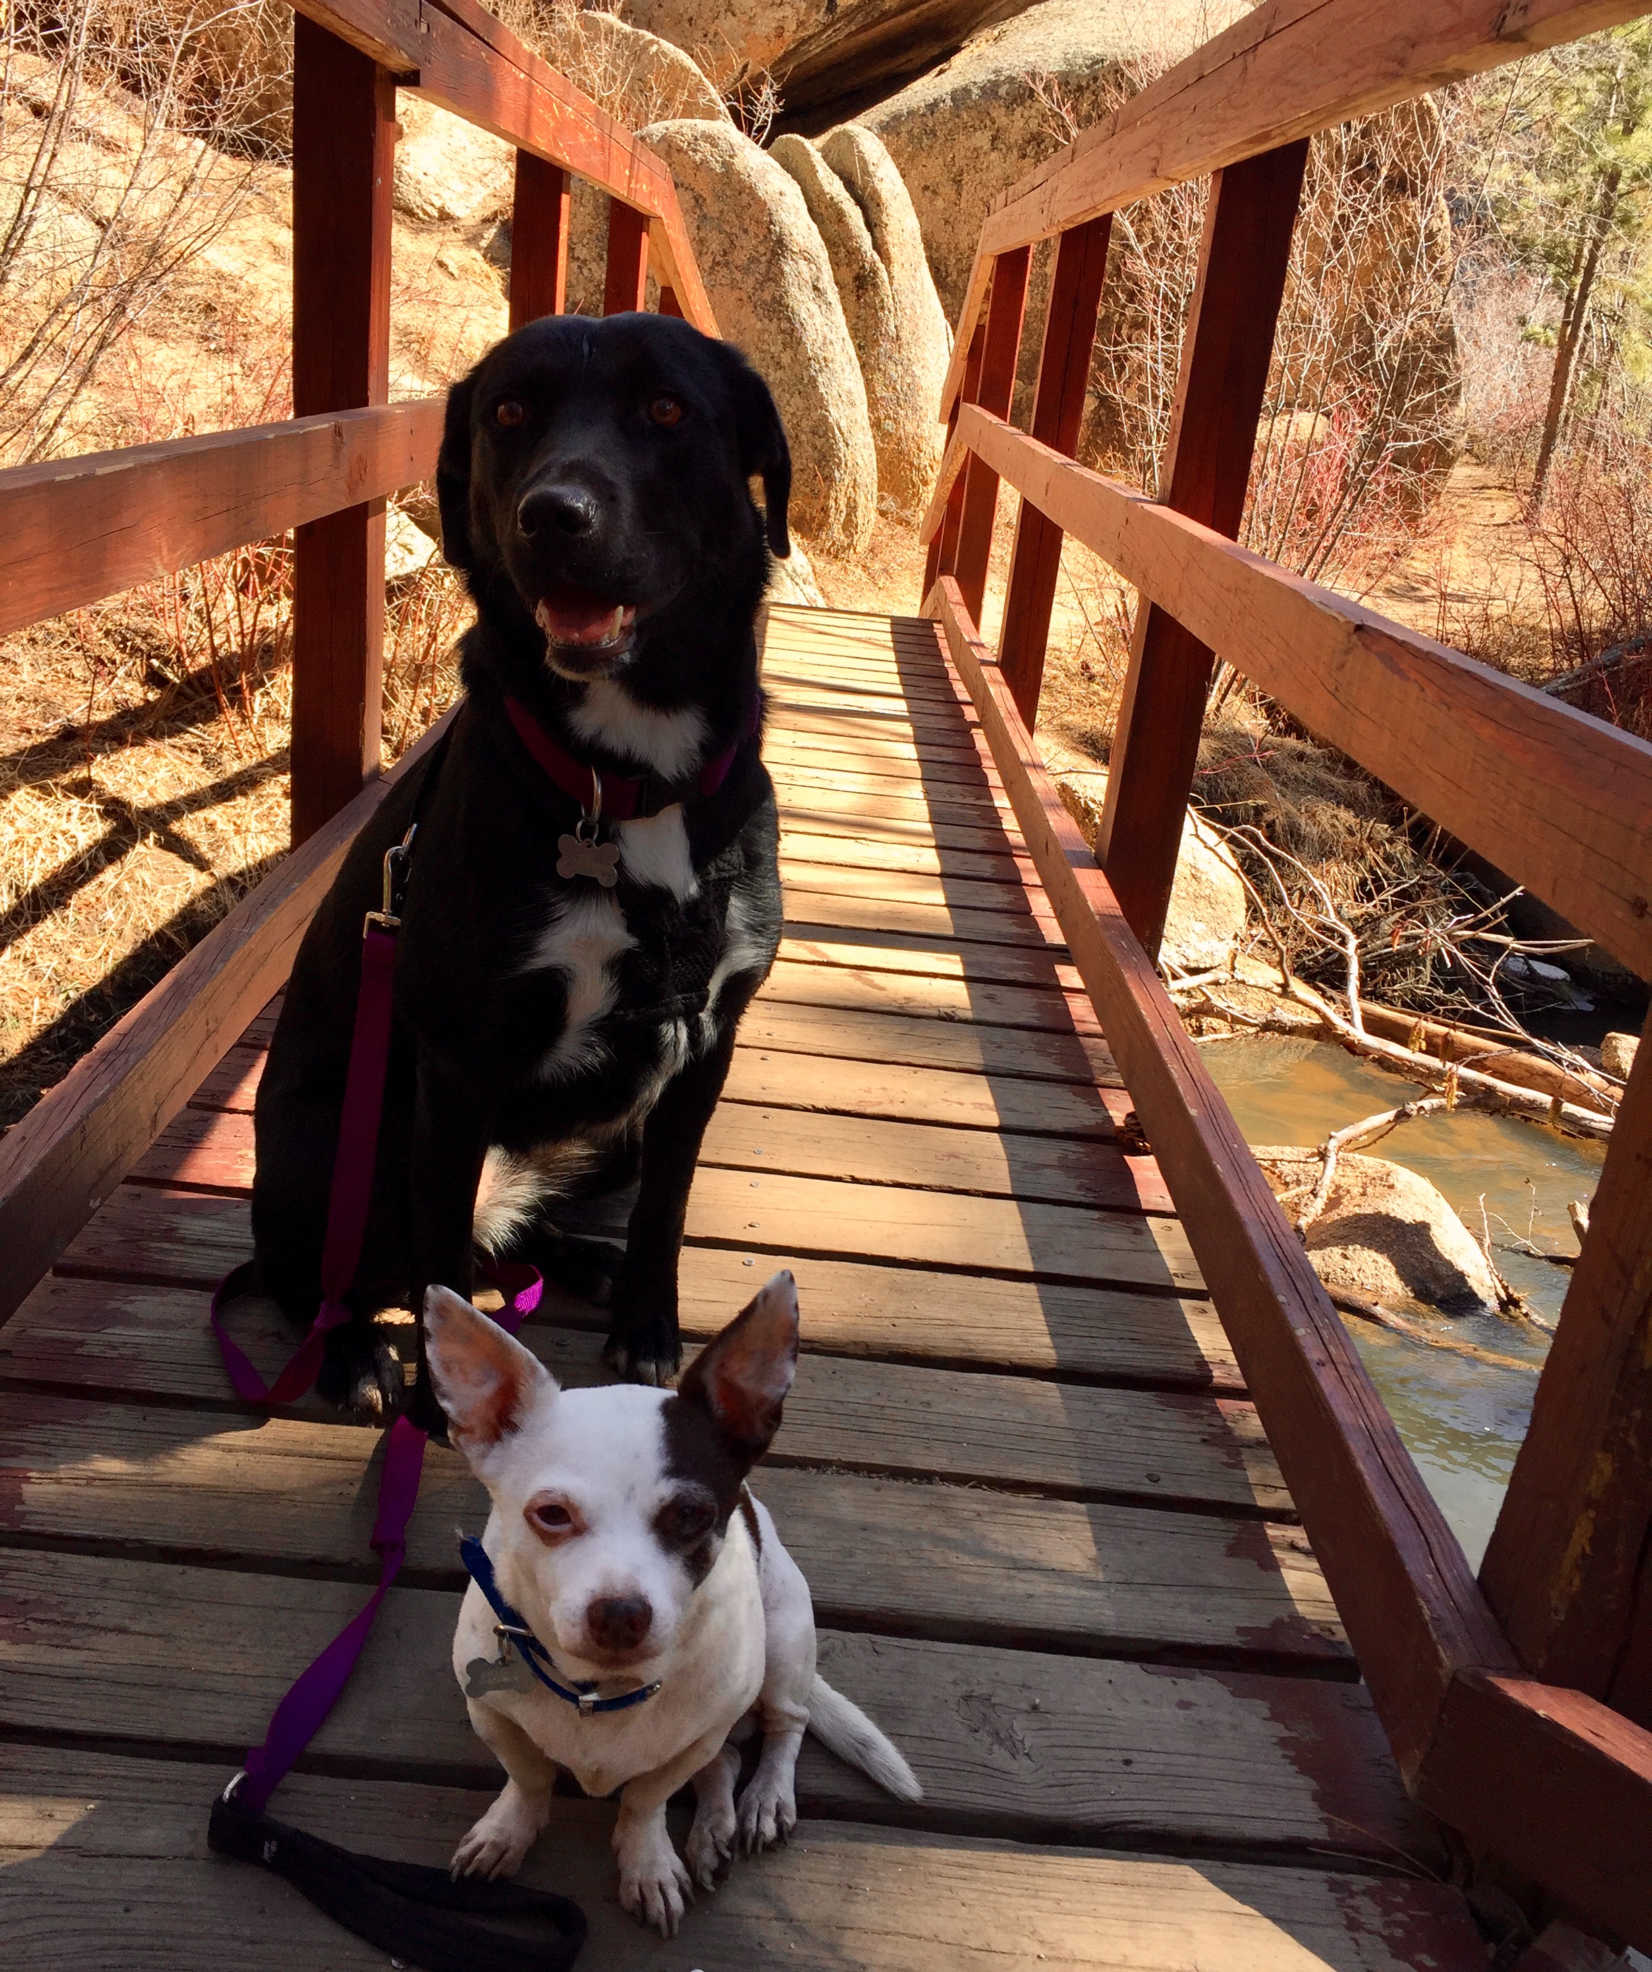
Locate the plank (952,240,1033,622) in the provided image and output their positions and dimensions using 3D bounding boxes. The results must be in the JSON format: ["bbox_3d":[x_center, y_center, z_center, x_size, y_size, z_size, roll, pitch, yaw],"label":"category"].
[{"bbox_3d":[0.430,-1.433,4.889,0.090,1.080,0.090,6,19,-2],"label":"plank"}]

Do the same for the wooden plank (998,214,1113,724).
[{"bbox_3d":[0.436,-0.990,3.643,0.090,1.080,0.090,6,19,-2],"label":"wooden plank"}]

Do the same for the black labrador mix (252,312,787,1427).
[{"bbox_3d":[-0.230,-0.123,1.330,0.345,0.695,0.560,1,20,-17],"label":"black labrador mix"}]

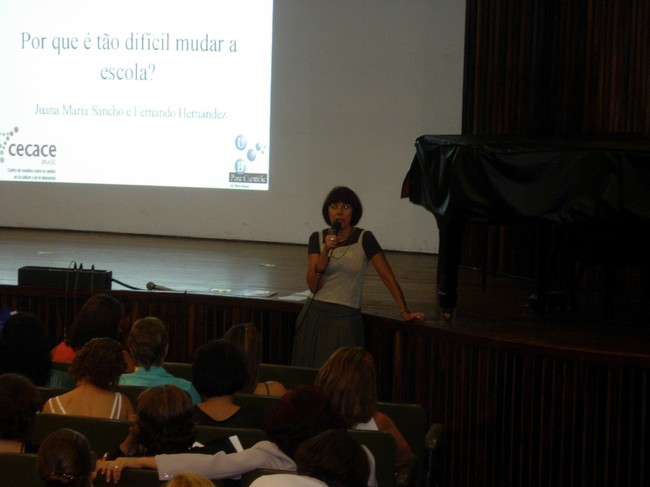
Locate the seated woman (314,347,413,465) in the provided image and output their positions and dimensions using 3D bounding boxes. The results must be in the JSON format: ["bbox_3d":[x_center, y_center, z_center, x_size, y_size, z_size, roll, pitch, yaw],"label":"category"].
[{"bbox_3d":[0.114,1.037,9.434,0.500,1.200,0.750,2,5,2],"label":"seated woman"}]

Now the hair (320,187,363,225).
[{"bbox_3d":[0.102,-0.213,12.200,0.225,0.230,0.225,2,5,8],"label":"hair"}]

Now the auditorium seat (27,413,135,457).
[{"bbox_3d":[-0.983,1.165,9.420,0.540,0.870,0.600,3,5,14],"label":"auditorium seat"}]

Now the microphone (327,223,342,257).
[{"bbox_3d":[0.053,-0.026,12.070,0.052,0.190,0.052,12,-9,0],"label":"microphone"}]

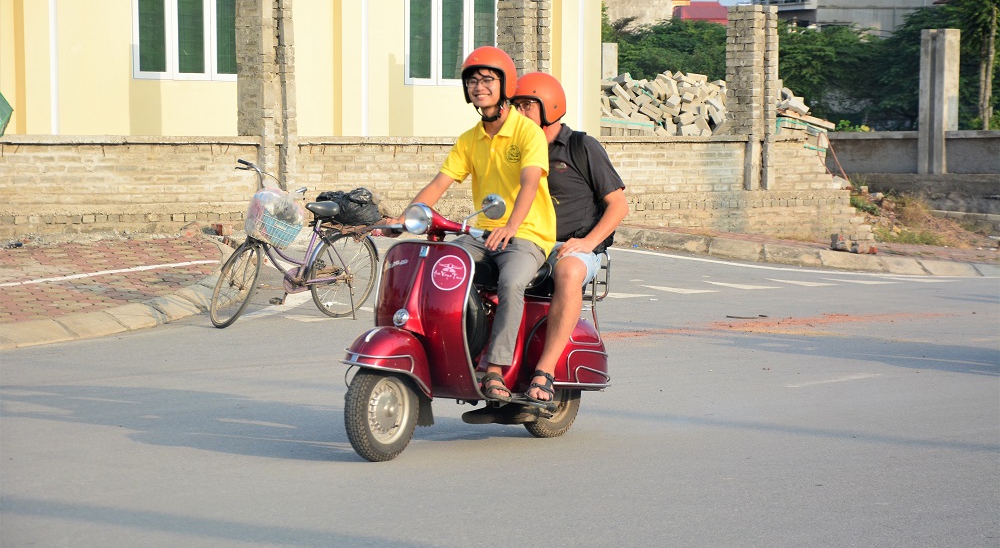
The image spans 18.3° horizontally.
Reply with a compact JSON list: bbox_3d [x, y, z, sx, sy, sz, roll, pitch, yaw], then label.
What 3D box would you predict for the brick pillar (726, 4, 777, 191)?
[{"bbox_3d":[2.410,-1.681,29.652,0.345,1.762,0.345,-2,4,-43],"label":"brick pillar"}]

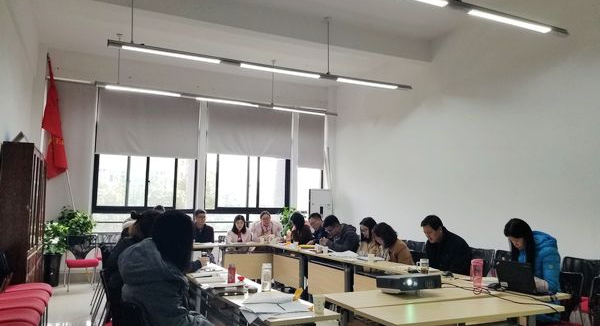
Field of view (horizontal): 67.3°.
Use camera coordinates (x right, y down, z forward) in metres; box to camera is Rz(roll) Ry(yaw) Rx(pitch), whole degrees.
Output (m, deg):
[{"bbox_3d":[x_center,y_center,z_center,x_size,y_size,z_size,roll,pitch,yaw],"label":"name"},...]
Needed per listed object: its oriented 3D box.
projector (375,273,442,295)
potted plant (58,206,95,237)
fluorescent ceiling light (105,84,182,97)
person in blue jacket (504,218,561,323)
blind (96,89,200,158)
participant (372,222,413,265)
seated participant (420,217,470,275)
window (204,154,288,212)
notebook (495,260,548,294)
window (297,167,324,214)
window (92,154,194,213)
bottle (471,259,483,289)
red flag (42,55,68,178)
[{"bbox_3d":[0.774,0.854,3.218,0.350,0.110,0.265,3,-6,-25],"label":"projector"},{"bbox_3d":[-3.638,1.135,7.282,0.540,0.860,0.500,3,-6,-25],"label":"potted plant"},{"bbox_3d":[-2.671,-1.224,7.738,1.230,0.070,0.110,4,-6,-25],"label":"fluorescent ceiling light"},{"bbox_3d":[1.875,1.102,3.608,0.720,1.270,0.460,3,-7,-26],"label":"person in blue jacket"},{"bbox_3d":[-2.728,-0.685,8.267,1.850,1.207,0.080,3,-6,-25],"label":"blind"},{"bbox_3d":[0.920,1.182,4.478,0.720,1.180,0.500,4,-7,-31],"label":"participant"},{"bbox_3d":[1.495,1.206,4.786,0.780,1.300,0.520,3,-6,-23],"label":"seated participant"},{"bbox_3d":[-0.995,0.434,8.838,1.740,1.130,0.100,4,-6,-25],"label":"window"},{"bbox_3d":[1.721,0.863,3.444,0.270,0.210,0.350,3,-6,-23],"label":"notebook"},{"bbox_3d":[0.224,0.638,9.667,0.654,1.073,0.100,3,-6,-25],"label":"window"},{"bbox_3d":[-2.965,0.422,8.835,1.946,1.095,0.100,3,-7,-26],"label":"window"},{"bbox_3d":[1.278,0.796,3.251,0.078,0.213,0.078,4,-6,-25],"label":"bottle"},{"bbox_3d":[-3.999,-0.758,7.441,0.384,2.028,0.200,3,-6,-25],"label":"red flag"}]

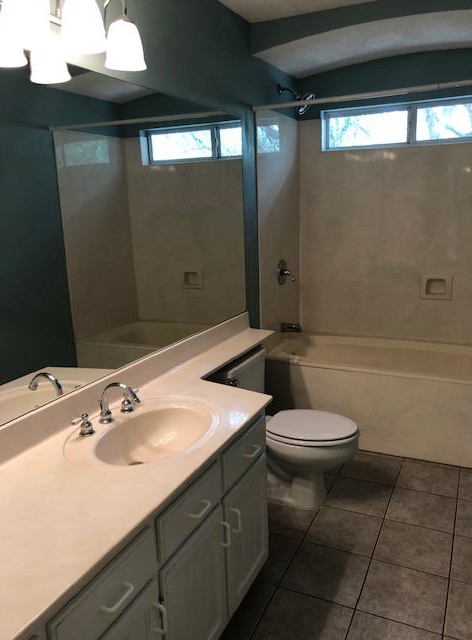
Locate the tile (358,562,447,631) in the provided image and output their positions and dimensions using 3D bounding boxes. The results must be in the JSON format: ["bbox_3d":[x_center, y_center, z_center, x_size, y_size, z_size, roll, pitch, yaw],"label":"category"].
[{"bbox_3d":[0.647,1.057,1.997,0.303,0.010,0.303,4,14,25],"label":"tile"}]

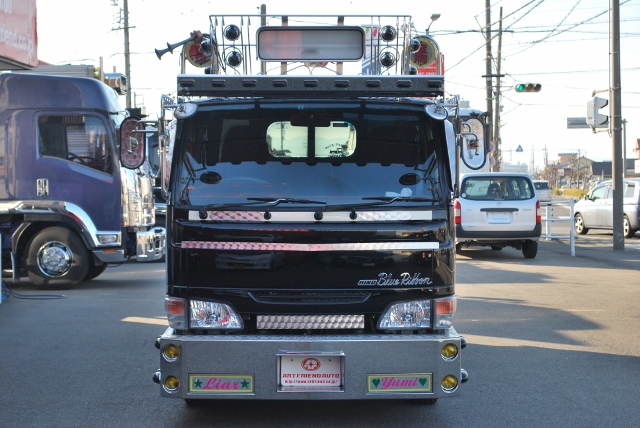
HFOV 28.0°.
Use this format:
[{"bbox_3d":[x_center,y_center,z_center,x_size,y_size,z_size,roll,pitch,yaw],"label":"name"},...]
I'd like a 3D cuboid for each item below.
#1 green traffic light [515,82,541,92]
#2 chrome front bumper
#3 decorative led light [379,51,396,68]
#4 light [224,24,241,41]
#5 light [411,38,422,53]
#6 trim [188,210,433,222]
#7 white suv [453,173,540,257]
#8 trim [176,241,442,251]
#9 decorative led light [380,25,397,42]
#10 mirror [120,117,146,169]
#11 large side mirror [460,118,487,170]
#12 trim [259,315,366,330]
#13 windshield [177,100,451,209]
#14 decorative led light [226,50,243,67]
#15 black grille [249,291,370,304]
[{"bbox_3d":[9.219,-5.606,57.000,1.170,0.410,0.320,0,2,-7],"label":"green traffic light"},{"bbox_3d":[-0.051,0.855,7.330,1.720,0.335,0.550,0,1,0],"label":"chrome front bumper"},{"bbox_3d":[0.417,-0.951,7.900,0.102,0.102,0.090,0,1,0],"label":"decorative led light"},{"bbox_3d":[-0.562,-1.159,8.200,0.098,0.098,0.085,0,2,0],"label":"light"},{"bbox_3d":[0.629,-1.113,8.450,0.090,0.100,0.100,0,1,0],"label":"light"},{"bbox_3d":[-0.054,0.013,7.510,1.430,0.062,0.050,0,1,0],"label":"trim"},{"bbox_3d":[2.900,-0.005,24.000,1.690,1.510,4.200,0,2,-5],"label":"white suv"},{"bbox_3d":[-0.053,0.188,7.390,1.495,0.053,0.070,0,1,0],"label":"trim"},{"bbox_3d":[0.439,-1.155,8.200,0.098,0.098,0.085,0,2,0],"label":"decorative led light"},{"bbox_3d":[-1.117,-0.422,7.650,0.152,0.312,0.070,0,1,10],"label":"mirror"},{"bbox_3d":[0.918,-0.420,7.650,0.152,0.315,0.070,0,1,-10],"label":"large side mirror"},{"bbox_3d":[-0.051,0.624,7.380,0.617,0.079,0.025,0,1,0],"label":"trim"},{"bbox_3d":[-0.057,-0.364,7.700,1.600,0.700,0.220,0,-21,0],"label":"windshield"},{"bbox_3d":[-0.545,-0.993,8.200,0.098,0.098,0.085,0,2,0],"label":"decorative led light"},{"bbox_3d":[-0.058,0.485,7.400,0.710,0.080,0.070,0,2,0],"label":"black grille"}]

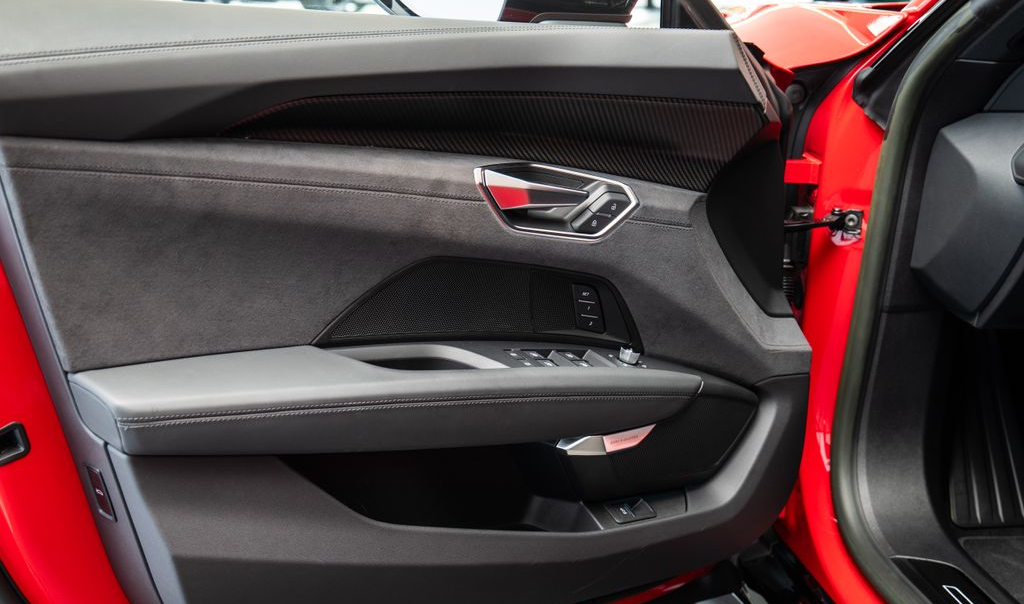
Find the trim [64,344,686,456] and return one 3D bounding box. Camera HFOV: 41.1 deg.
[{"bbox_3d":[-0.105,0.093,1.370,0.636,0.070,0.130,0,14,-26],"label":"trim"}]

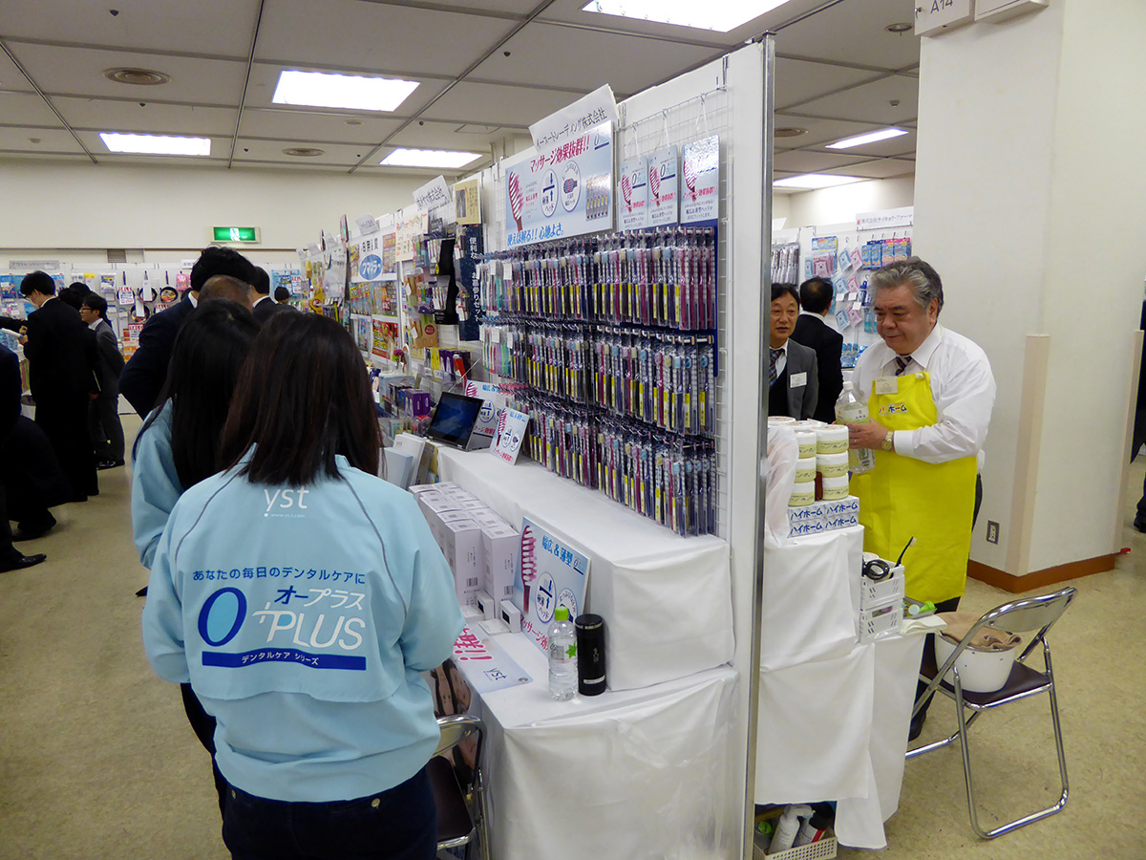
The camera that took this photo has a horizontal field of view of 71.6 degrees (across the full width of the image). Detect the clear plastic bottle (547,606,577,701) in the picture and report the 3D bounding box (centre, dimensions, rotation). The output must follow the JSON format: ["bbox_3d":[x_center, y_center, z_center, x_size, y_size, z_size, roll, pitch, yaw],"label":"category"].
[{"bbox_3d":[-0.022,0.507,1.810,0.065,0.207,0.065,-1,10,0],"label":"clear plastic bottle"}]

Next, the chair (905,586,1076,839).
[{"bbox_3d":[1.265,0.820,2.554,0.455,0.745,0.460,-6,11,-24],"label":"chair"}]

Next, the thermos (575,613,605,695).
[{"bbox_3d":[0.043,0.532,1.883,0.065,0.174,0.065,-1,10,0],"label":"thermos"}]

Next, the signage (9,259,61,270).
[{"bbox_3d":[-7.500,-2.293,11.076,0.592,0.121,0.020,-6,11,-24],"label":"signage"}]

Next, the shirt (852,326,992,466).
[{"bbox_3d":[1.155,-0.108,2.673,0.390,0.470,0.480,-8,12,-34],"label":"shirt"}]

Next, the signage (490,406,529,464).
[{"bbox_3d":[-0.232,0.018,2.880,0.012,0.182,0.259,17,1,-26],"label":"signage"}]

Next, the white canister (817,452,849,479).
[{"bbox_3d":[0.668,0.084,2.050,0.080,0.061,0.080,-6,11,-24],"label":"white canister"}]

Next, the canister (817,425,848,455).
[{"bbox_3d":[0.667,0.025,2.039,0.080,0.061,0.080,-1,10,0],"label":"canister"}]

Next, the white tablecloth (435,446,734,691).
[{"bbox_3d":[-0.074,0.324,2.526,0.323,0.317,1.477,-6,11,-24],"label":"white tablecloth"}]

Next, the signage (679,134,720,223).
[{"bbox_3d":[0.294,-0.578,1.848,0.008,0.182,0.157,-6,11,-24],"label":"signage"}]

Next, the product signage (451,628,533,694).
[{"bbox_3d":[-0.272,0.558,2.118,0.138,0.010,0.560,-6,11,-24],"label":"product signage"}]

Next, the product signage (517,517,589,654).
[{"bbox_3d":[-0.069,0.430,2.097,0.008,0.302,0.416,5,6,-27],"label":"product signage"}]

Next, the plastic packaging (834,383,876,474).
[{"bbox_3d":[0.895,-0.009,2.520,0.102,0.295,0.090,-7,0,6],"label":"plastic packaging"}]

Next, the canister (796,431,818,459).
[{"bbox_3d":[0.566,0.034,1.978,0.078,0.060,0.078,-6,11,-24],"label":"canister"}]

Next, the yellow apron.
[{"bbox_3d":[1.133,0.194,2.690,0.280,0.770,0.420,-8,12,-34],"label":"yellow apron"}]

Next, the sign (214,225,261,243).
[{"bbox_3d":[-5.248,-3.038,12.386,0.667,0.234,0.100,-6,11,-24],"label":"sign"}]

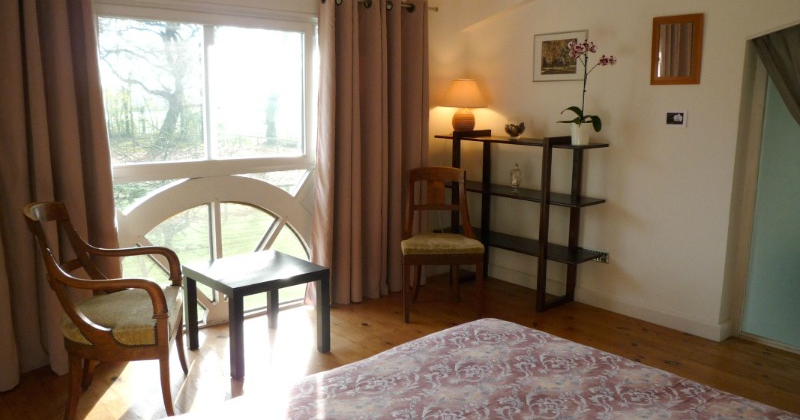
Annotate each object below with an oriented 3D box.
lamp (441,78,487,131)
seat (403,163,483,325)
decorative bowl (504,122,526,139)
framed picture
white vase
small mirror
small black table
[{"bbox_3d":[0.477,-0.761,4.303,0.345,0.410,0.345,0,9,0],"label":"lamp"},{"bbox_3d":[0.257,0.198,3.683,0.485,0.910,0.490,0,9,-3],"label":"seat"},{"bbox_3d":[0.795,-0.545,3.987,0.145,0.110,0.145,0,9,0],"label":"decorative bowl"},{"bbox_3d":[1.054,-1.011,3.822,0.020,0.305,0.400,-8,12,-40],"label":"framed picture"},{"bbox_3d":[1.111,-0.466,3.543,0.125,0.140,0.125,-8,12,-40],"label":"white vase"},{"bbox_3d":[1.550,-0.894,3.242,0.025,0.373,0.277,-8,12,-40],"label":"small mirror"},{"bbox_3d":[-0.760,0.526,3.087,0.550,0.450,0.550,-9,13,-43],"label":"small black table"}]

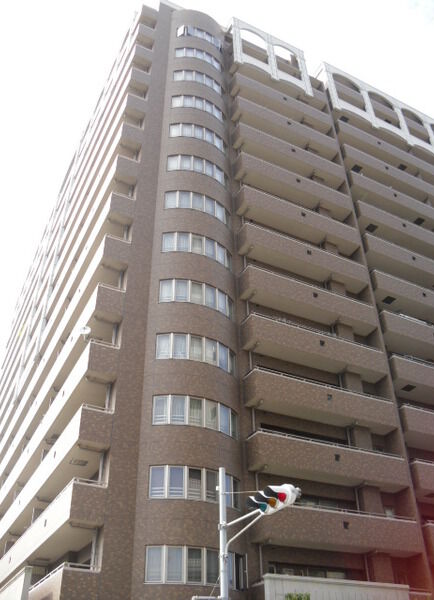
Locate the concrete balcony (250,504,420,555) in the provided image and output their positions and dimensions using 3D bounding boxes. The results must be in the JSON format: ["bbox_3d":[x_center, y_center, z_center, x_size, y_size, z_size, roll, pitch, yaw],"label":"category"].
[{"bbox_3d":[4.767,9.038,23.543,7.583,1.406,1.015,16,-41,-21],"label":"concrete balcony"}]

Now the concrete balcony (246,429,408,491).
[{"bbox_3d":[4.892,7.006,25.865,7.725,1.334,0.986,16,-41,-21],"label":"concrete balcony"}]

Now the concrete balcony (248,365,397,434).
[{"bbox_3d":[4.784,4.686,27.011,7.583,1.406,1.015,16,-41,-21],"label":"concrete balcony"}]

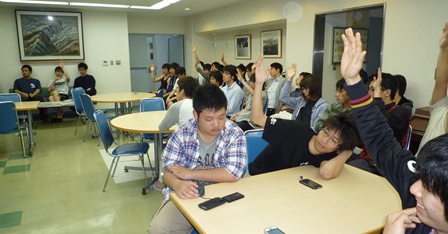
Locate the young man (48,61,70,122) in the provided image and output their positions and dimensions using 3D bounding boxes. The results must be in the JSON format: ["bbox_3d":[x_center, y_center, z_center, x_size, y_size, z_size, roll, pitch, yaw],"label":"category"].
[{"bbox_3d":[-3.695,-0.598,7.301,0.500,1.330,0.840,-6,12,-28],"label":"young man"}]

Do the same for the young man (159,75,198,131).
[{"bbox_3d":[-0.427,0.190,3.293,0.750,1.200,0.550,2,12,13],"label":"young man"}]

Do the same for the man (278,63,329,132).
[{"bbox_3d":[0.850,0.043,3.852,0.600,1.300,0.800,9,14,39],"label":"man"}]

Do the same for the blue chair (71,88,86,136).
[{"bbox_3d":[-2.444,-0.104,5.986,0.550,0.820,0.460,1,11,9],"label":"blue chair"}]

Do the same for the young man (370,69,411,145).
[{"bbox_3d":[1.351,0.171,3.127,0.750,1.250,0.580,4,12,21],"label":"young man"}]

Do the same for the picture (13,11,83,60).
[{"bbox_3d":[-3.958,-1.852,7.446,1.400,1.110,0.050,-6,12,-28],"label":"picture"}]

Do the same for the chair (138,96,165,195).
[{"bbox_3d":[-0.919,0.198,4.347,0.460,0.820,0.560,-4,11,-17],"label":"chair"}]

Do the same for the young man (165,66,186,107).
[{"bbox_3d":[-1.001,-0.448,6.754,0.740,1.200,0.500,-7,13,-32],"label":"young man"}]

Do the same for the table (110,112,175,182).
[{"bbox_3d":[-0.693,0.367,3.775,1.220,0.700,1.220,-6,12,-28],"label":"table"}]

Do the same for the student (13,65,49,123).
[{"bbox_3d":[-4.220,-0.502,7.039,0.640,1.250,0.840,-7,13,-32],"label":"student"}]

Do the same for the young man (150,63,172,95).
[{"bbox_3d":[-1.246,-0.475,6.605,0.800,1.240,0.580,-11,15,-41],"label":"young man"}]

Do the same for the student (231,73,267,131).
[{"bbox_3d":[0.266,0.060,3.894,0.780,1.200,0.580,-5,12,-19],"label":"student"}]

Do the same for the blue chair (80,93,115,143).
[{"bbox_3d":[-2.021,0.012,5.361,0.460,0.820,0.550,7,13,34],"label":"blue chair"}]

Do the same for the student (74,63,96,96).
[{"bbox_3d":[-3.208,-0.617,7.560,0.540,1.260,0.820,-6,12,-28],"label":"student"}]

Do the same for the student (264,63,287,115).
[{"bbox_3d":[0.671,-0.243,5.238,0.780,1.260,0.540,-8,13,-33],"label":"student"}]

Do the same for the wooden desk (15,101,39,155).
[{"bbox_3d":[-3.250,0.228,4.571,1.200,0.710,0.760,-7,13,-27],"label":"wooden desk"}]

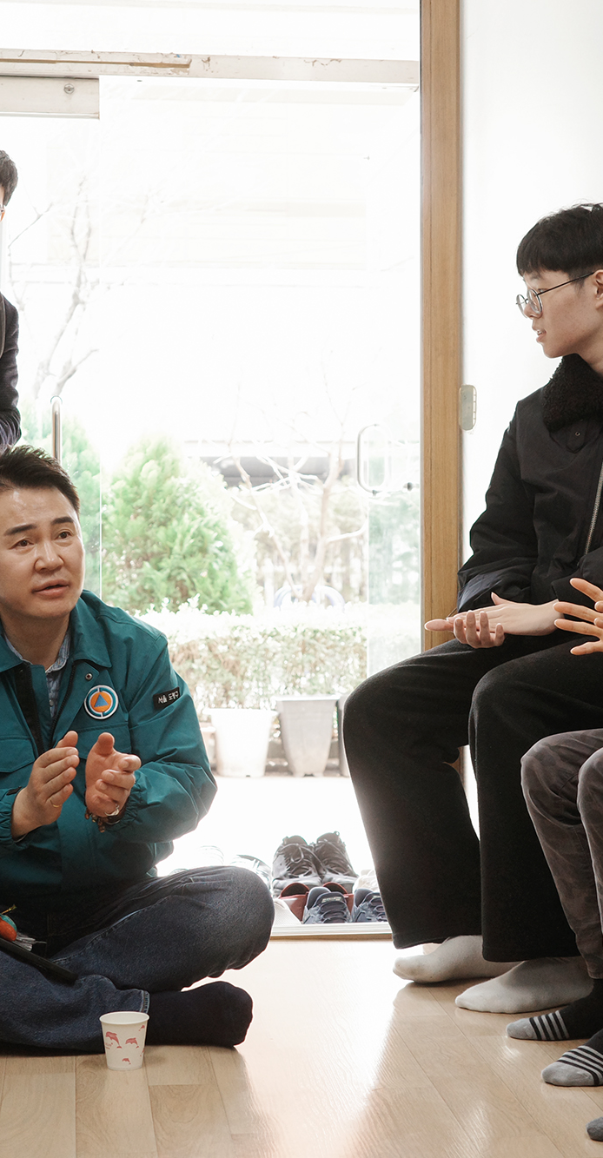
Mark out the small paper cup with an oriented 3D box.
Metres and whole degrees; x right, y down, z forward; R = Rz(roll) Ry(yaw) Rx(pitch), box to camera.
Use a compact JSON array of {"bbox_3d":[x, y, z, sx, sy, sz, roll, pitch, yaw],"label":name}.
[{"bbox_3d":[-0.247,0.648,2.709,0.070,0.072,0.070,0,1,0],"label":"small paper cup"}]

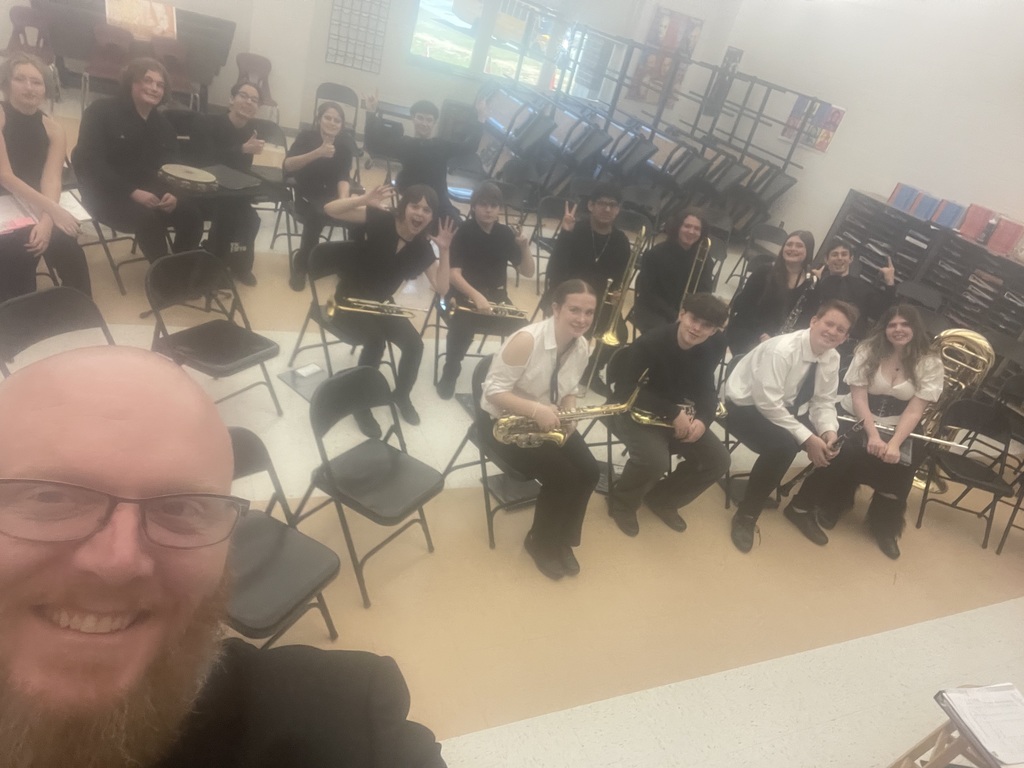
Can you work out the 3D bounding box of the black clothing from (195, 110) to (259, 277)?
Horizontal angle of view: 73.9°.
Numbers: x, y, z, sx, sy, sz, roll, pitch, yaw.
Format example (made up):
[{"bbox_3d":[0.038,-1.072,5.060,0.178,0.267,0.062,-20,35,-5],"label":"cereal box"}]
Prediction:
[{"bbox_3d":[-1.913,-1.320,4.621,0.480,0.960,0.620,-14,41,-44],"label":"black clothing"}]

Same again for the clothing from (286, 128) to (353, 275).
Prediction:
[{"bbox_3d":[-1.335,-1.273,4.857,0.500,0.920,0.580,-2,34,-32],"label":"clothing"}]

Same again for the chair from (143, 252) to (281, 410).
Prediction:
[{"bbox_3d":[-1.396,-0.182,3.182,0.490,0.765,0.460,26,30,17],"label":"chair"}]

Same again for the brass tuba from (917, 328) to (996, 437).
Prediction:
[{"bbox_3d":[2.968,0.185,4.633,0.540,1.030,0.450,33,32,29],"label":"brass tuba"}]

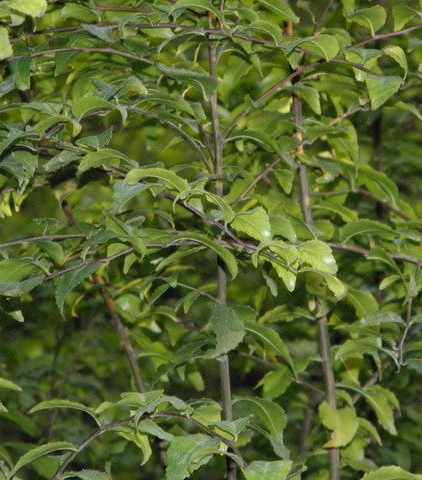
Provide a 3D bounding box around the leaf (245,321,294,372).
[{"bbox_3d":[0.059,0.108,4.300,0.022,0.071,0.030,-45,0,0],"label":"leaf"}]

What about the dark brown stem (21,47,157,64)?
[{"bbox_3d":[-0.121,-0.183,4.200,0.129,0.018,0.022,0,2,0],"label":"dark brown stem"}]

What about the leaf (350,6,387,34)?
[{"bbox_3d":[0.160,-0.223,4.300,0.039,0.028,0.030,0,3,0],"label":"leaf"}]

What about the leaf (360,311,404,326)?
[{"bbox_3d":[0.169,0.078,4.200,0.044,0.016,0.026,0,3,0],"label":"leaf"}]

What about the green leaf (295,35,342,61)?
[{"bbox_3d":[0.108,-0.195,4.280,0.049,0.026,0.030,0,2,0],"label":"green leaf"}]

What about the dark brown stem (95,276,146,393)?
[{"bbox_3d":[-0.095,0.099,4.450,0.009,0.128,0.009,-22,0,0],"label":"dark brown stem"}]

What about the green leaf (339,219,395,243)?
[{"bbox_3d":[0.158,-0.010,4.280,0.057,0.024,0.030,0,2,0],"label":"green leaf"}]

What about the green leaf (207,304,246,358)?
[{"bbox_3d":[0.015,0.090,4.150,0.037,0.053,0.022,0,2,0],"label":"green leaf"}]

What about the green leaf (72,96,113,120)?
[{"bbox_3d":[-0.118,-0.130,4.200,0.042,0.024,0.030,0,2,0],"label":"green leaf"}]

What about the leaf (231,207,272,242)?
[{"bbox_3d":[0.039,-0.015,4.120,0.039,0.035,0.030,0,3,0],"label":"leaf"}]

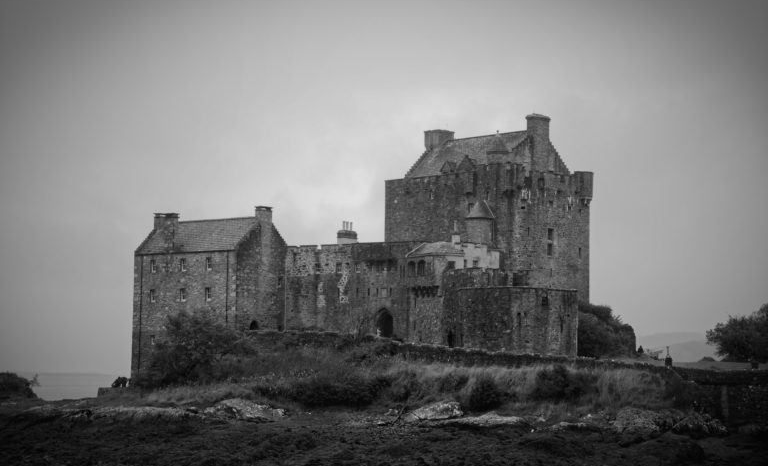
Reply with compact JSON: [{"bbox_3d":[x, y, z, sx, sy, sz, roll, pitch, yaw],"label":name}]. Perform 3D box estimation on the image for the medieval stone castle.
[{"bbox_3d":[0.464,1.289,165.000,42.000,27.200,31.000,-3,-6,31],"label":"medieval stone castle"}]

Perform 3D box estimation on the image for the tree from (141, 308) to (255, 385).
[{"bbox_3d":[-17.719,10.973,152.000,10.500,7.200,9.000,0,-5,0],"label":"tree"}]

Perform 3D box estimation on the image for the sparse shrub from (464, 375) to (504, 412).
[{"bbox_3d":[8.732,13.944,139.000,3.400,3.100,3.100,0,-5,0],"label":"sparse shrub"}]

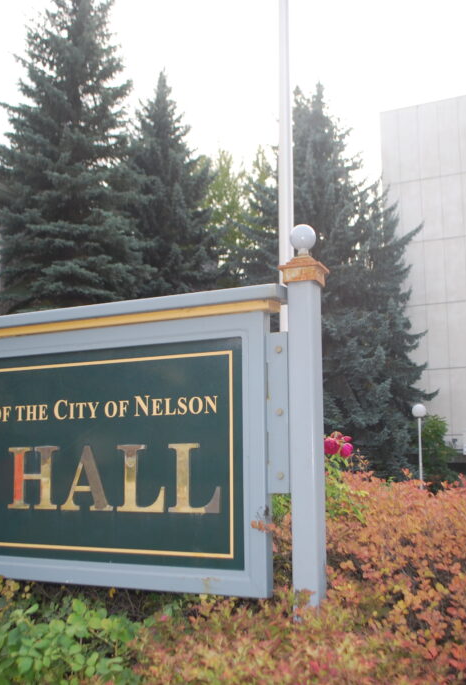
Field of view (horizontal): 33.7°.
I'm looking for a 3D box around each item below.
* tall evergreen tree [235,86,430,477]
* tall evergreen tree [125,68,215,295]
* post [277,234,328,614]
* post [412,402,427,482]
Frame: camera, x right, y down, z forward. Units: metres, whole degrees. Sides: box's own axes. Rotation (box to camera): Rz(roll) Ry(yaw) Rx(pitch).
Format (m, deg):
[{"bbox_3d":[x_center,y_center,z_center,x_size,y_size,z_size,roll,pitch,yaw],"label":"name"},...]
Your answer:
[{"bbox_3d":[2.863,-1.477,22.417,5.500,12.687,5.500,-1,-8,0],"label":"tall evergreen tree"},{"bbox_3d":[-2.420,-1.969,25.018,4.600,14.482,4.600,-1,-8,0],"label":"tall evergreen tree"},{"bbox_3d":[0.300,0.307,3.100,0.163,1.611,0.163,-5,-9,27],"label":"post"},{"bbox_3d":[4.966,3.101,20.259,0.380,2.983,0.380,-1,-8,0],"label":"post"}]

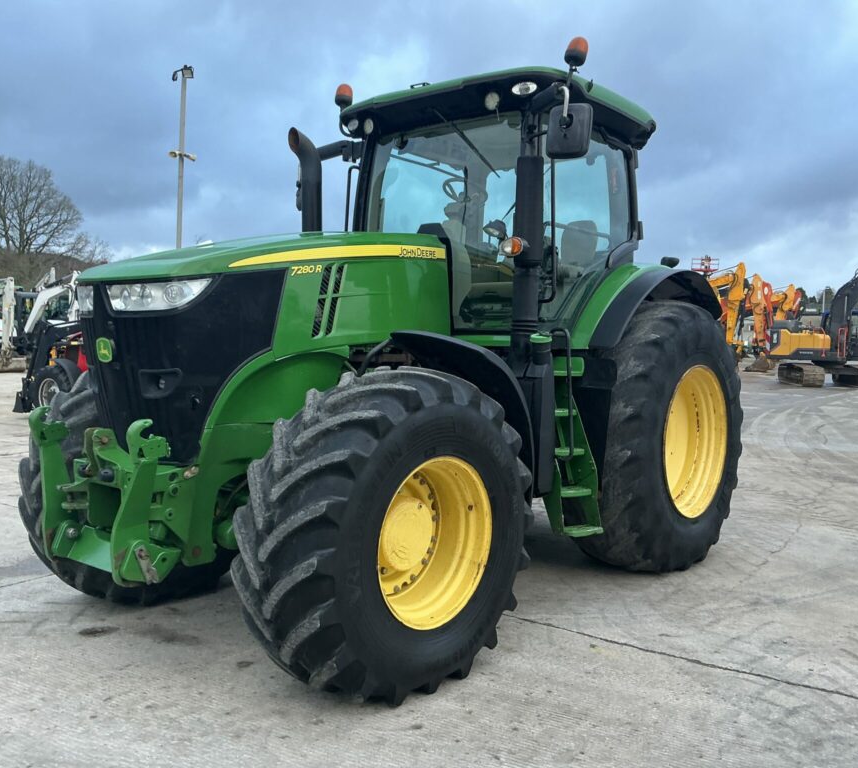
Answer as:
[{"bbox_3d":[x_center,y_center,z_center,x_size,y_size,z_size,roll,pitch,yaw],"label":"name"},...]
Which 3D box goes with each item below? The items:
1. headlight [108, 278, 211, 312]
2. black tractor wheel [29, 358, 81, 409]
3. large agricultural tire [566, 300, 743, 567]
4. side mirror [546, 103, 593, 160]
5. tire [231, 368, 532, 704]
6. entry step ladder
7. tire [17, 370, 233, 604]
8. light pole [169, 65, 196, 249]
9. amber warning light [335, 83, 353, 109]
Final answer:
[{"bbox_3d":[-1.256,-0.421,3.907,0.460,0.170,0.170,2,3,3],"label":"headlight"},{"bbox_3d":[-6.512,0.212,14.547,1.100,1.080,0.340,3,3,30],"label":"black tractor wheel"},{"bbox_3d":[1.730,0.383,6.259,0.700,1.980,2.030,4,4,41],"label":"large agricultural tire"},{"bbox_3d":[0.856,-1.538,5.045,0.260,0.340,0.090,2,3,17],"label":"side mirror"},{"bbox_3d":[-0.156,0.684,4.045,0.600,1.514,1.590,4,4,42],"label":"tire"},{"bbox_3d":[0.863,0.376,5.301,0.430,1.190,0.490,4,4,41],"label":"entry step ladder"},{"bbox_3d":[-1.754,0.572,5.365,0.600,1.514,1.590,4,4,42],"label":"tire"},{"bbox_3d":[-8.160,-5.178,27.272,0.700,10.360,0.600,1,3,0],"label":"light pole"},{"bbox_3d":[-0.649,-2.217,6.364,0.135,0.195,0.135,1,3,0],"label":"amber warning light"}]

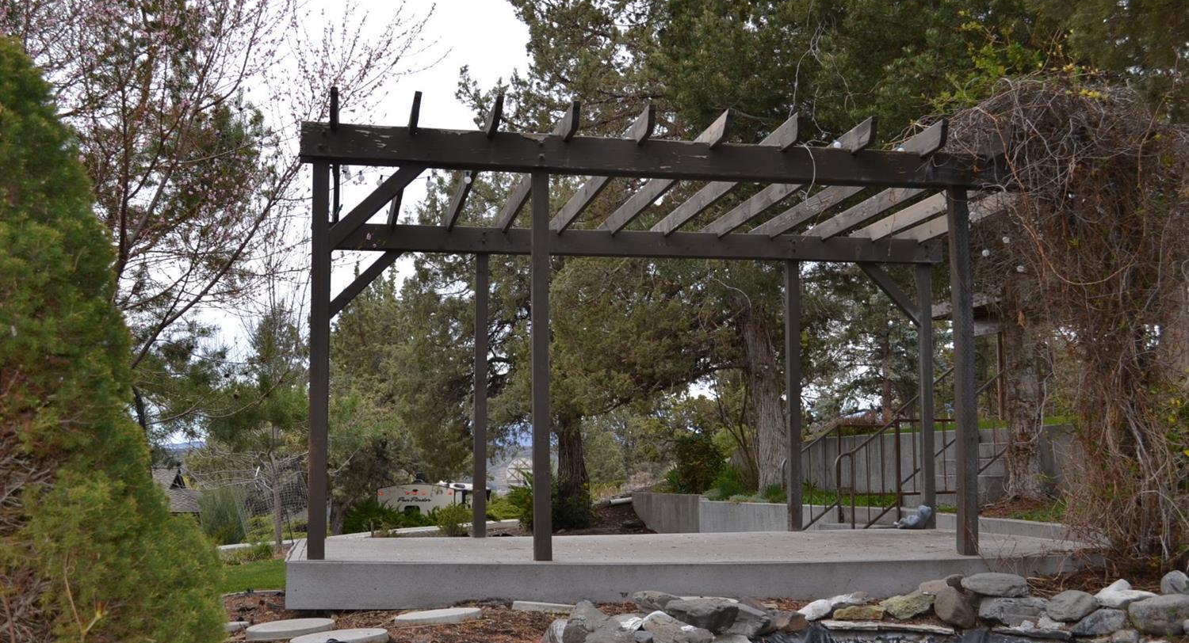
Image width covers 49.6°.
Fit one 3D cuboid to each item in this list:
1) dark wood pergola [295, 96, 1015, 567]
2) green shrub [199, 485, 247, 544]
[{"bbox_3d":[0.616,0.258,8.823,5.096,2.523,3.384,1,-7,-11],"label":"dark wood pergola"},{"bbox_3d":[-4.206,2.202,14.600,0.550,0.680,0.500,1,-7,-16],"label":"green shrub"}]

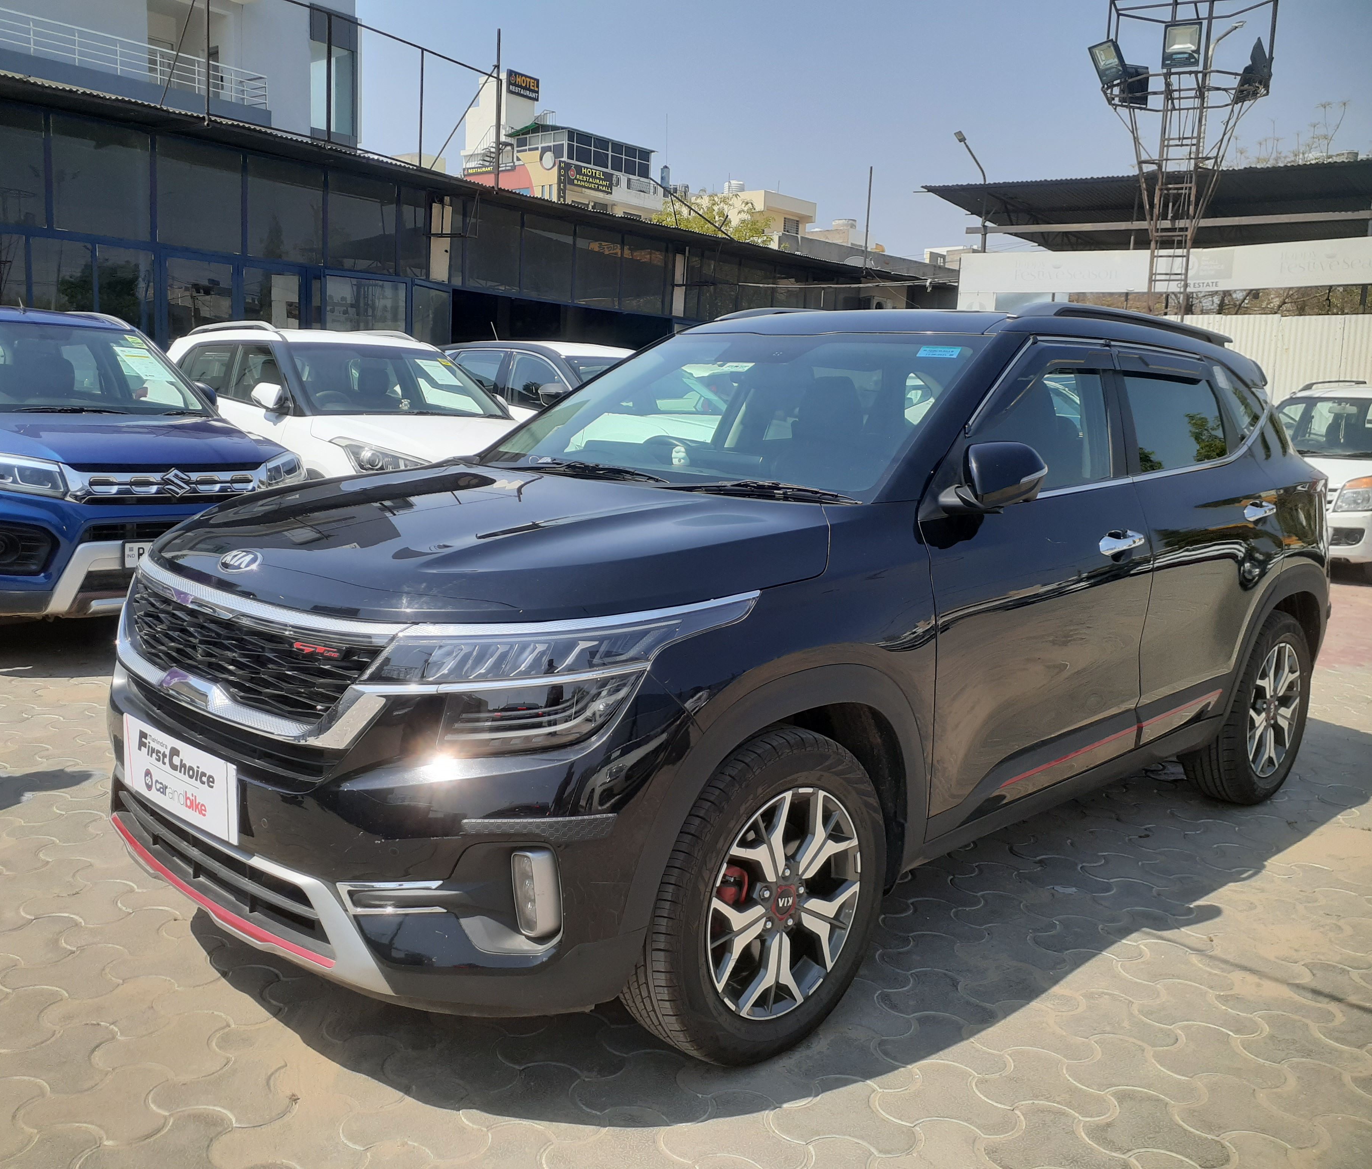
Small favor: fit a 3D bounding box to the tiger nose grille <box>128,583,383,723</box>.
[{"bbox_3d":[-0.949,0.132,2.481,0.130,0.180,1.120,-6,11,-44],"label":"tiger nose grille"}]

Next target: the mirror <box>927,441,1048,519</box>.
[{"bbox_3d":[0.695,-0.235,2.766,0.185,0.172,0.235,-6,11,-44],"label":"mirror"}]

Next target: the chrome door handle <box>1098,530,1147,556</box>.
[{"bbox_3d":[1.188,-0.111,3.316,0.240,0.055,0.050,-6,11,-44],"label":"chrome door handle"}]

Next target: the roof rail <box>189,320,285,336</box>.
[{"bbox_3d":[-3.160,-1.775,8.400,0.060,0.090,1.550,-6,13,-43],"label":"roof rail"}]

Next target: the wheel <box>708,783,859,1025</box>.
[{"bbox_3d":[0.143,0.636,2.523,0.470,0.470,0.200,-6,11,-44],"label":"wheel"}]

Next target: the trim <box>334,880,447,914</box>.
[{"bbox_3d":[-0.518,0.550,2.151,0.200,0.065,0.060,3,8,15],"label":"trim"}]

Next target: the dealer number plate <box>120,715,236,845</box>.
[{"bbox_3d":[-1.025,0.382,2.444,0.015,0.152,0.530,-6,11,-44],"label":"dealer number plate"}]

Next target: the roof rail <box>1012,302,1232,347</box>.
[{"bbox_3d":[1.404,-0.801,3.814,1.470,0.075,0.065,-6,11,-44],"label":"roof rail"}]

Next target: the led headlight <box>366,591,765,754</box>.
[{"bbox_3d":[-0.233,0.149,2.266,0.680,0.260,0.390,-6,11,-44],"label":"led headlight"}]

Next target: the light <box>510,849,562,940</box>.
[{"bbox_3d":[-0.274,0.536,2.122,0.090,0.140,0.085,-6,11,-44],"label":"light"}]

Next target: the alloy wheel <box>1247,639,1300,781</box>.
[{"bbox_3d":[2.009,0.433,4.337,0.470,0.470,0.200,-6,11,-44],"label":"alloy wheel"}]

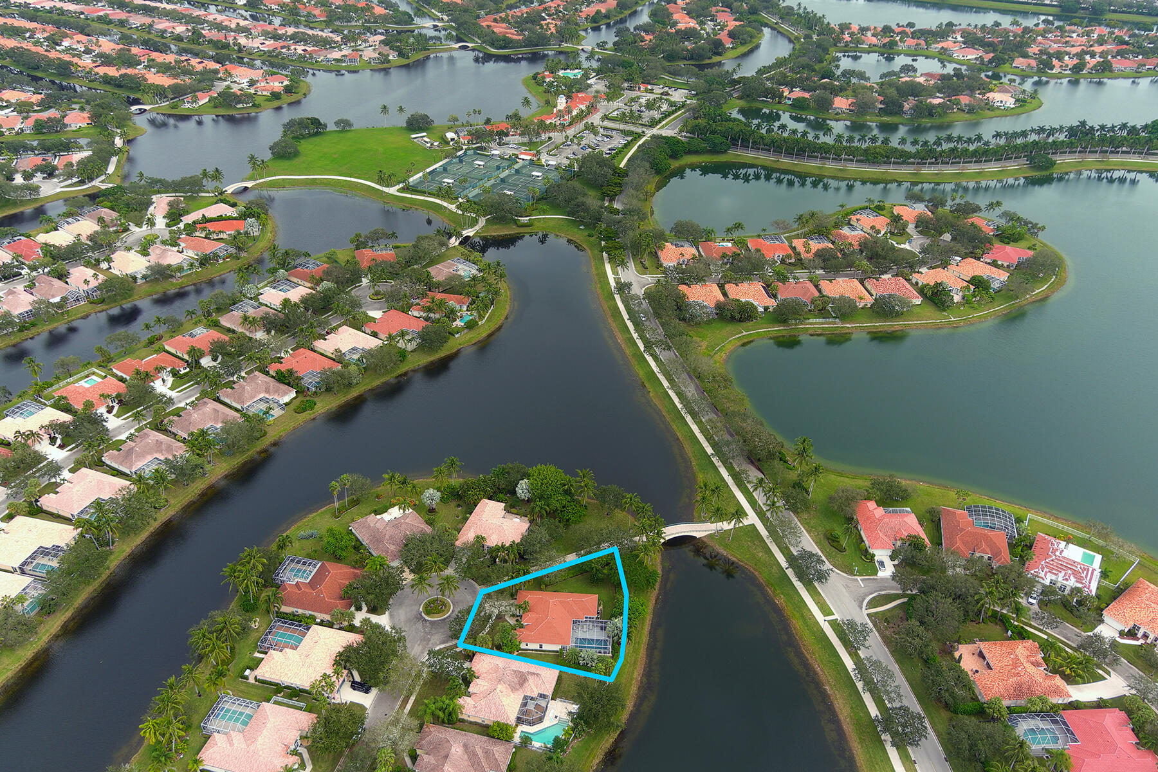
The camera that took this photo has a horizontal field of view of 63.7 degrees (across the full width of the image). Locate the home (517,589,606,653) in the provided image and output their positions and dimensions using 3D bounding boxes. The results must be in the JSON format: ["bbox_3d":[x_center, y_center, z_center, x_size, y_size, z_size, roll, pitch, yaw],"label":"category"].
[{"bbox_3d":[-4.631,68.317,274.446,28.700,6.400,20.200,2,34,3],"label":"home"}]

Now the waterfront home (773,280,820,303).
[{"bbox_3d":[101.990,-43.940,434.670,19.500,6.400,21.300,-5,33,-8],"label":"waterfront home"}]

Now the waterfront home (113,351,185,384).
[{"bbox_3d":[-179.390,-8.460,389.940,24.000,6.400,19.800,21,39,27],"label":"waterfront home"}]

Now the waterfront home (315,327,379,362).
[{"bbox_3d":[-94.451,-17.722,379.762,22.300,5.800,18.300,22,37,30],"label":"waterfront home"}]

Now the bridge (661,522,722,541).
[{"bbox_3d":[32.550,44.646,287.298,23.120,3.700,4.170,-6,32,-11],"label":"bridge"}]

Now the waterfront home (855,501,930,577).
[{"bbox_3d":[103.293,45.589,309.388,19.800,6.400,23.800,-1,34,-2],"label":"waterfront home"}]

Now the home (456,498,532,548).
[{"bbox_3d":[-27.040,47.160,310.740,19.800,6.400,24.200,10,35,14],"label":"home"}]

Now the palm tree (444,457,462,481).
[{"bbox_3d":[-44.480,30.900,327.530,7.200,14.200,7.200,1,34,0],"label":"palm tree"}]

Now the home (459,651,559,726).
[{"bbox_3d":[-17.729,75.702,231.488,22.200,5.800,18.800,8,32,11],"label":"home"}]

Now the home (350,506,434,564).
[{"bbox_3d":[-55.378,43.798,281.769,18.200,5.800,22.400,-25,40,-35],"label":"home"}]

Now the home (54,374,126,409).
[{"bbox_3d":[-193.034,2.558,370.435,24.100,6.300,20.000,22,40,29],"label":"home"}]

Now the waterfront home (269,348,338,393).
[{"bbox_3d":[-110.150,-8.110,374.810,23.200,6.400,18.300,21,38,28],"label":"waterfront home"}]

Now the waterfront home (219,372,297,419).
[{"bbox_3d":[-119.855,2.111,346.995,22.800,5.800,18.100,20,37,28],"label":"waterfront home"}]

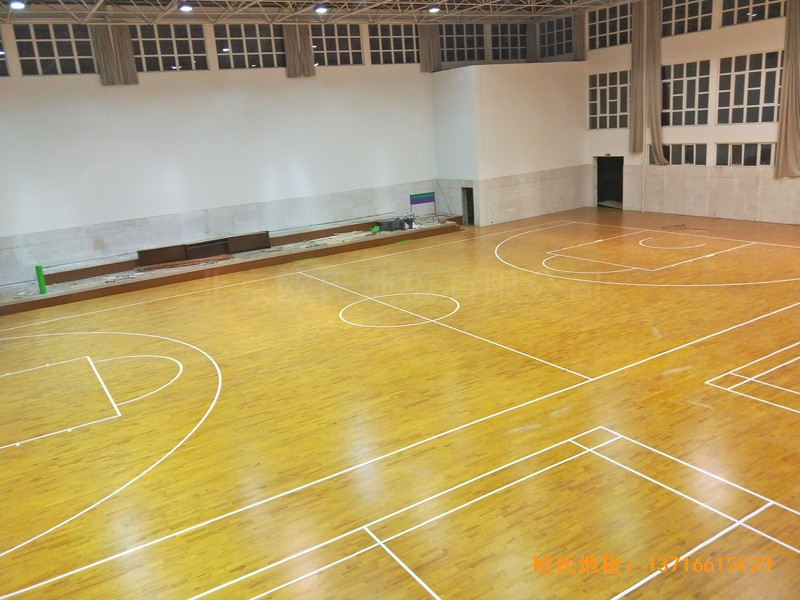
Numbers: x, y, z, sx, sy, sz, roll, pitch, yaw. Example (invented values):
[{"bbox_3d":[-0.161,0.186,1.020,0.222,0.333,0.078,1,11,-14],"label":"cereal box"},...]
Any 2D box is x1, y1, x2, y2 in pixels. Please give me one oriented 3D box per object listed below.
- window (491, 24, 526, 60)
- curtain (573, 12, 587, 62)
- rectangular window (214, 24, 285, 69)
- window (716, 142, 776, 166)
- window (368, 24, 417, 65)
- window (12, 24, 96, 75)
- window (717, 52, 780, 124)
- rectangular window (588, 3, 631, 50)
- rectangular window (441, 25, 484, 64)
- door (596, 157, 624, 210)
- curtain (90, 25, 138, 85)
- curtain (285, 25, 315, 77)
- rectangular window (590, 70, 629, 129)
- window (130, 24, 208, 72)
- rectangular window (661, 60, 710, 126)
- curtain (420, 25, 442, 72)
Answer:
[{"bbox_3d":[6.300,-14.409,32.361,2.922,1.814,0.150,-14,19,-28],"label":"window"},{"bbox_3d":[9.474,-13.935,30.615,0.220,2.368,0.761,-14,19,-28],"label":"curtain"},{"bbox_3d":[-6.723,-11.573,26.357,3.239,1.916,0.120,-13,17,-28],"label":"rectangular window"},{"bbox_3d":[14.943,-6.272,24.890,0.150,0.994,2.761,-14,19,-28],"label":"window"},{"bbox_3d":[-0.194,-12.929,29.245,2.970,1.821,0.150,-14,19,-28],"label":"window"},{"bbox_3d":[-13.470,-9.861,22.767,2.684,1.905,0.120,-13,17,-28],"label":"window"},{"bbox_3d":[14.654,-8.813,24.167,0.150,2.722,2.631,-14,19,-28],"label":"window"},{"bbox_3d":[10.587,-13.675,29.020,0.150,1.793,2.780,-14,19,-28],"label":"rectangular window"},{"bbox_3d":[3.434,-14.147,31.762,3.110,1.940,0.120,-13,17,-28],"label":"rectangular window"},{"bbox_3d":[11.658,-6.468,32.033,0.150,2.867,1.903,-13,17,-28],"label":"door"},{"bbox_3d":[-11.340,-9.779,23.080,1.354,2.261,0.250,-14,19,-28],"label":"curtain"},{"bbox_3d":[-4.739,-11.749,27.266,1.373,2.412,0.220,-13,17,-28],"label":"curtain"},{"bbox_3d":[10.961,-10.359,30.059,0.150,2.770,2.783,-14,19,-28],"label":"rectangular window"},{"bbox_3d":[-9.836,-10.785,24.700,3.019,1.909,0.120,-13,17,-28],"label":"window"},{"bbox_3d":[13.377,-9.724,27.443,0.120,2.818,2.799,-13,17,-28],"label":"rectangular window"},{"bbox_3d":[1.639,-13.357,30.683,1.370,2.413,0.220,-13,17,-28],"label":"curtain"}]

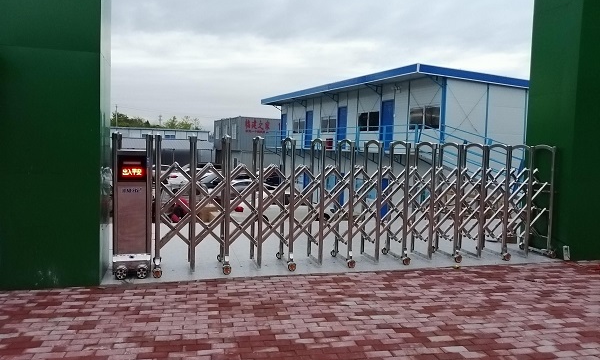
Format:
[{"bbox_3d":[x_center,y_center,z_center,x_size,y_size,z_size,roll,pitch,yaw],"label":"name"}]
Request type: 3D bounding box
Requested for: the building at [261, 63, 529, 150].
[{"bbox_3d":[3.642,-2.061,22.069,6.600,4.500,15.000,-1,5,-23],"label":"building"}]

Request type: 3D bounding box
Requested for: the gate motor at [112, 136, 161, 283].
[{"bbox_3d":[-1.916,0.269,5.234,0.410,1.630,0.580,-1,5,-17],"label":"gate motor"}]

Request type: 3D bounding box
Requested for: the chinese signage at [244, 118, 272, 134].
[{"bbox_3d":[-3.336,-4.282,36.193,2.200,1.170,0.100,-1,5,-25],"label":"chinese signage"}]

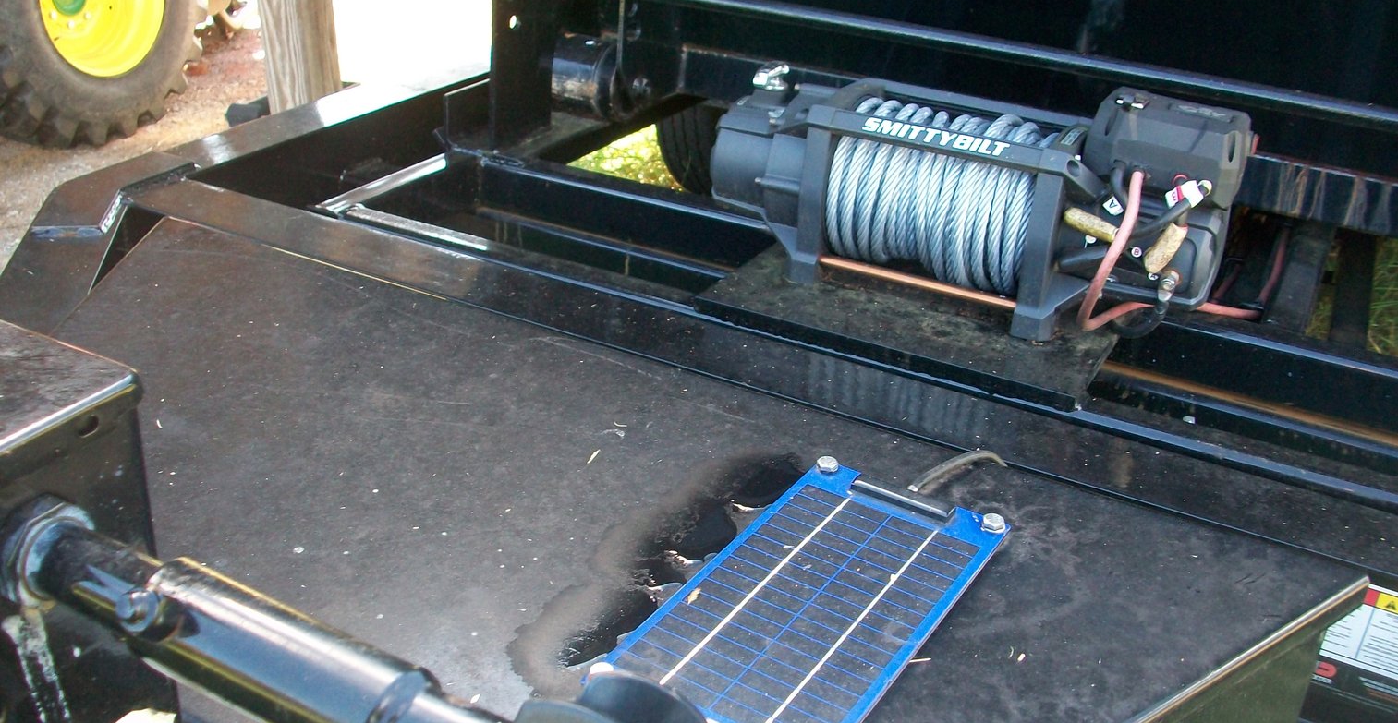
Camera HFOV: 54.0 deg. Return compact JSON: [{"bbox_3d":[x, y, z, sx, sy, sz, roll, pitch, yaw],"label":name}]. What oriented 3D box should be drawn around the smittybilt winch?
[{"bbox_3d":[0.286,-0.190,1.493,0.544,0.242,0.167,16,28,23],"label":"smittybilt winch"}]

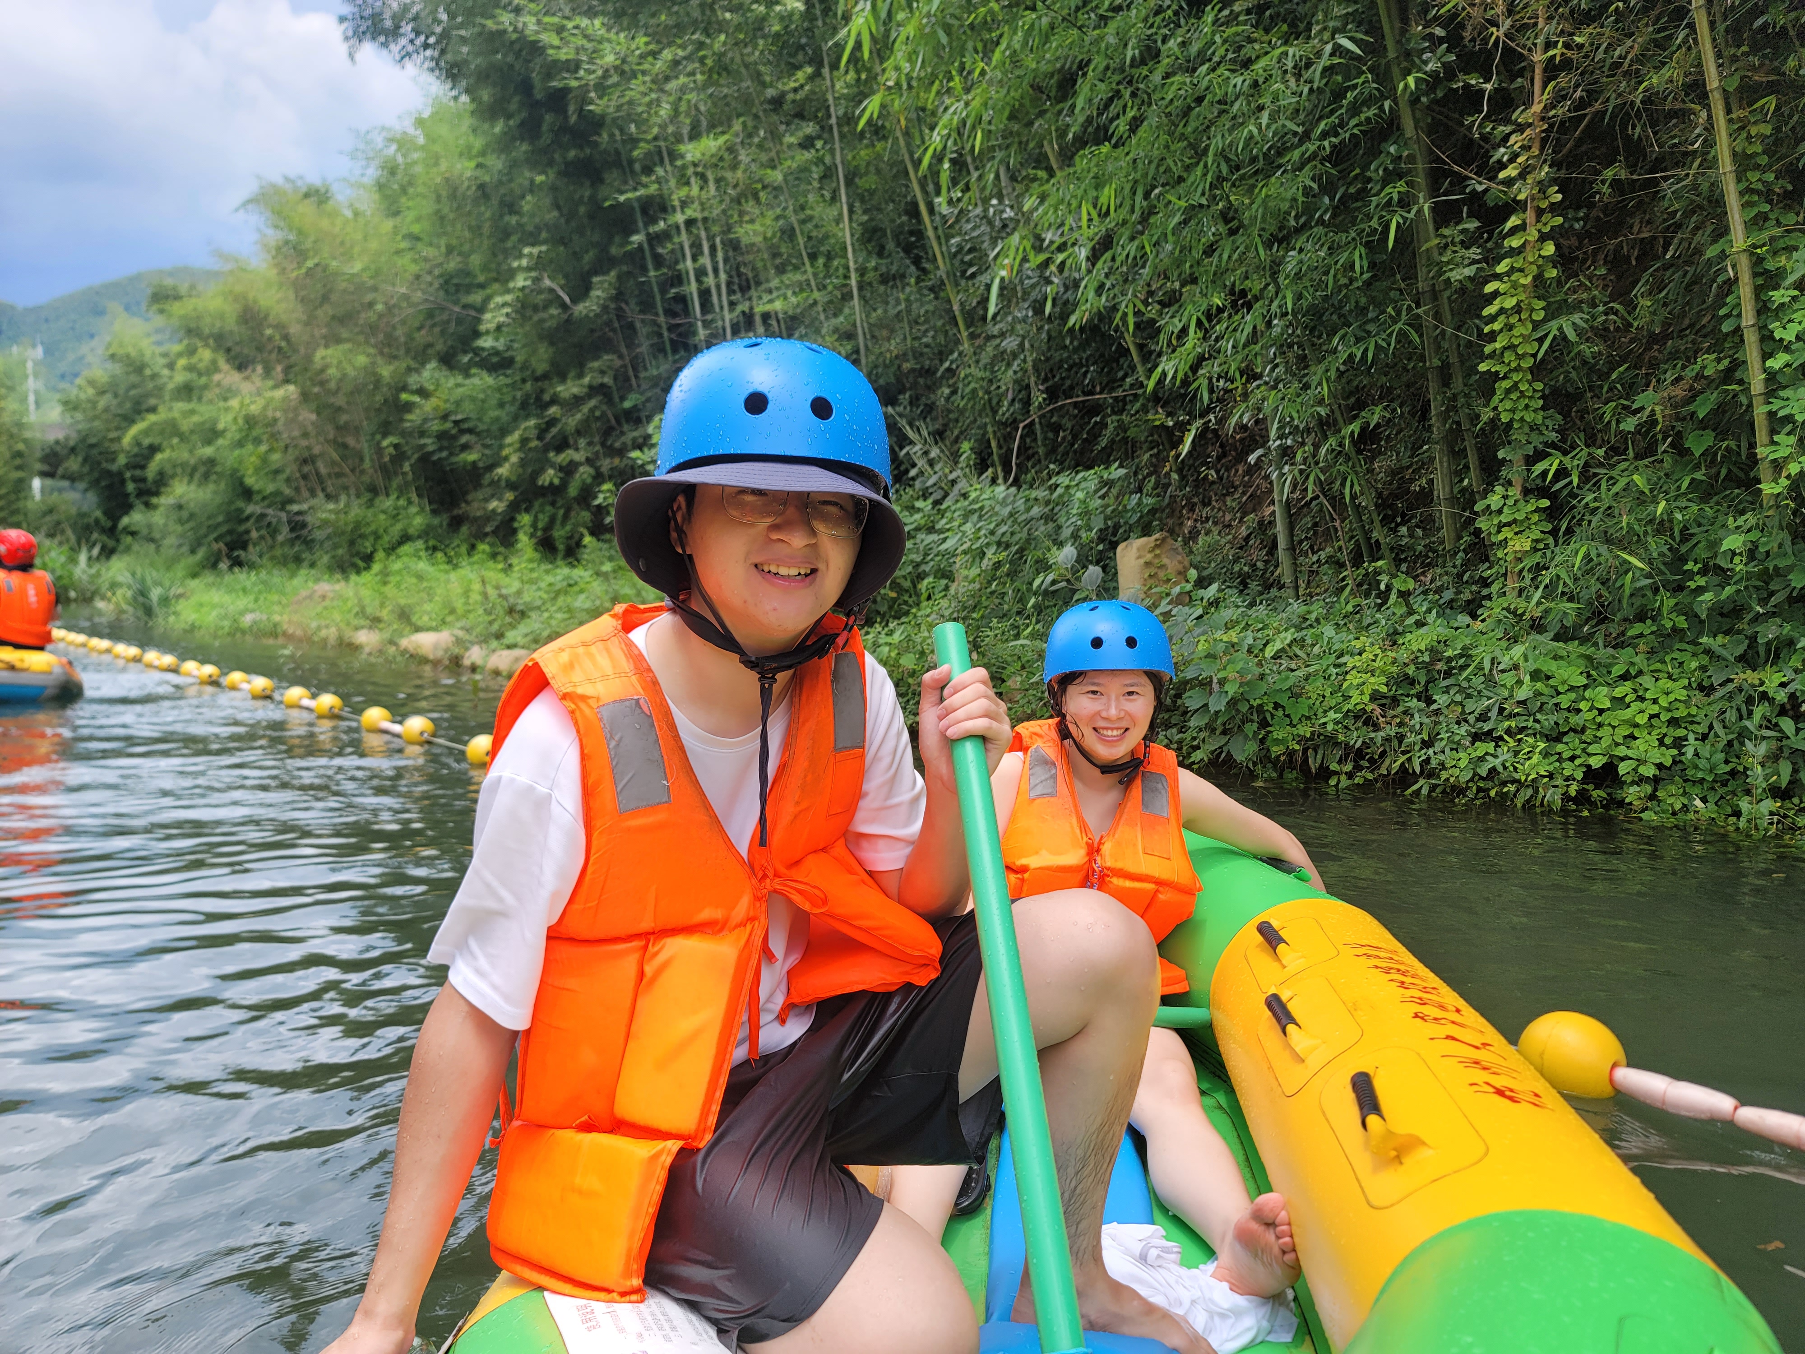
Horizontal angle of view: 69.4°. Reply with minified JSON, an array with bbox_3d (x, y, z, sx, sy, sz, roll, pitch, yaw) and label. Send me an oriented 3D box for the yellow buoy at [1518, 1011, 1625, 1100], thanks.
[{"bbox_3d":[1.310,0.757,2.555,0.190,0.190,0.190,-3,6,-37],"label":"yellow buoy"}]

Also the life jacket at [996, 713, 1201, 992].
[{"bbox_3d":[0.335,0.303,2.200,0.355,0.480,0.270,-2,-9,14],"label":"life jacket"}]

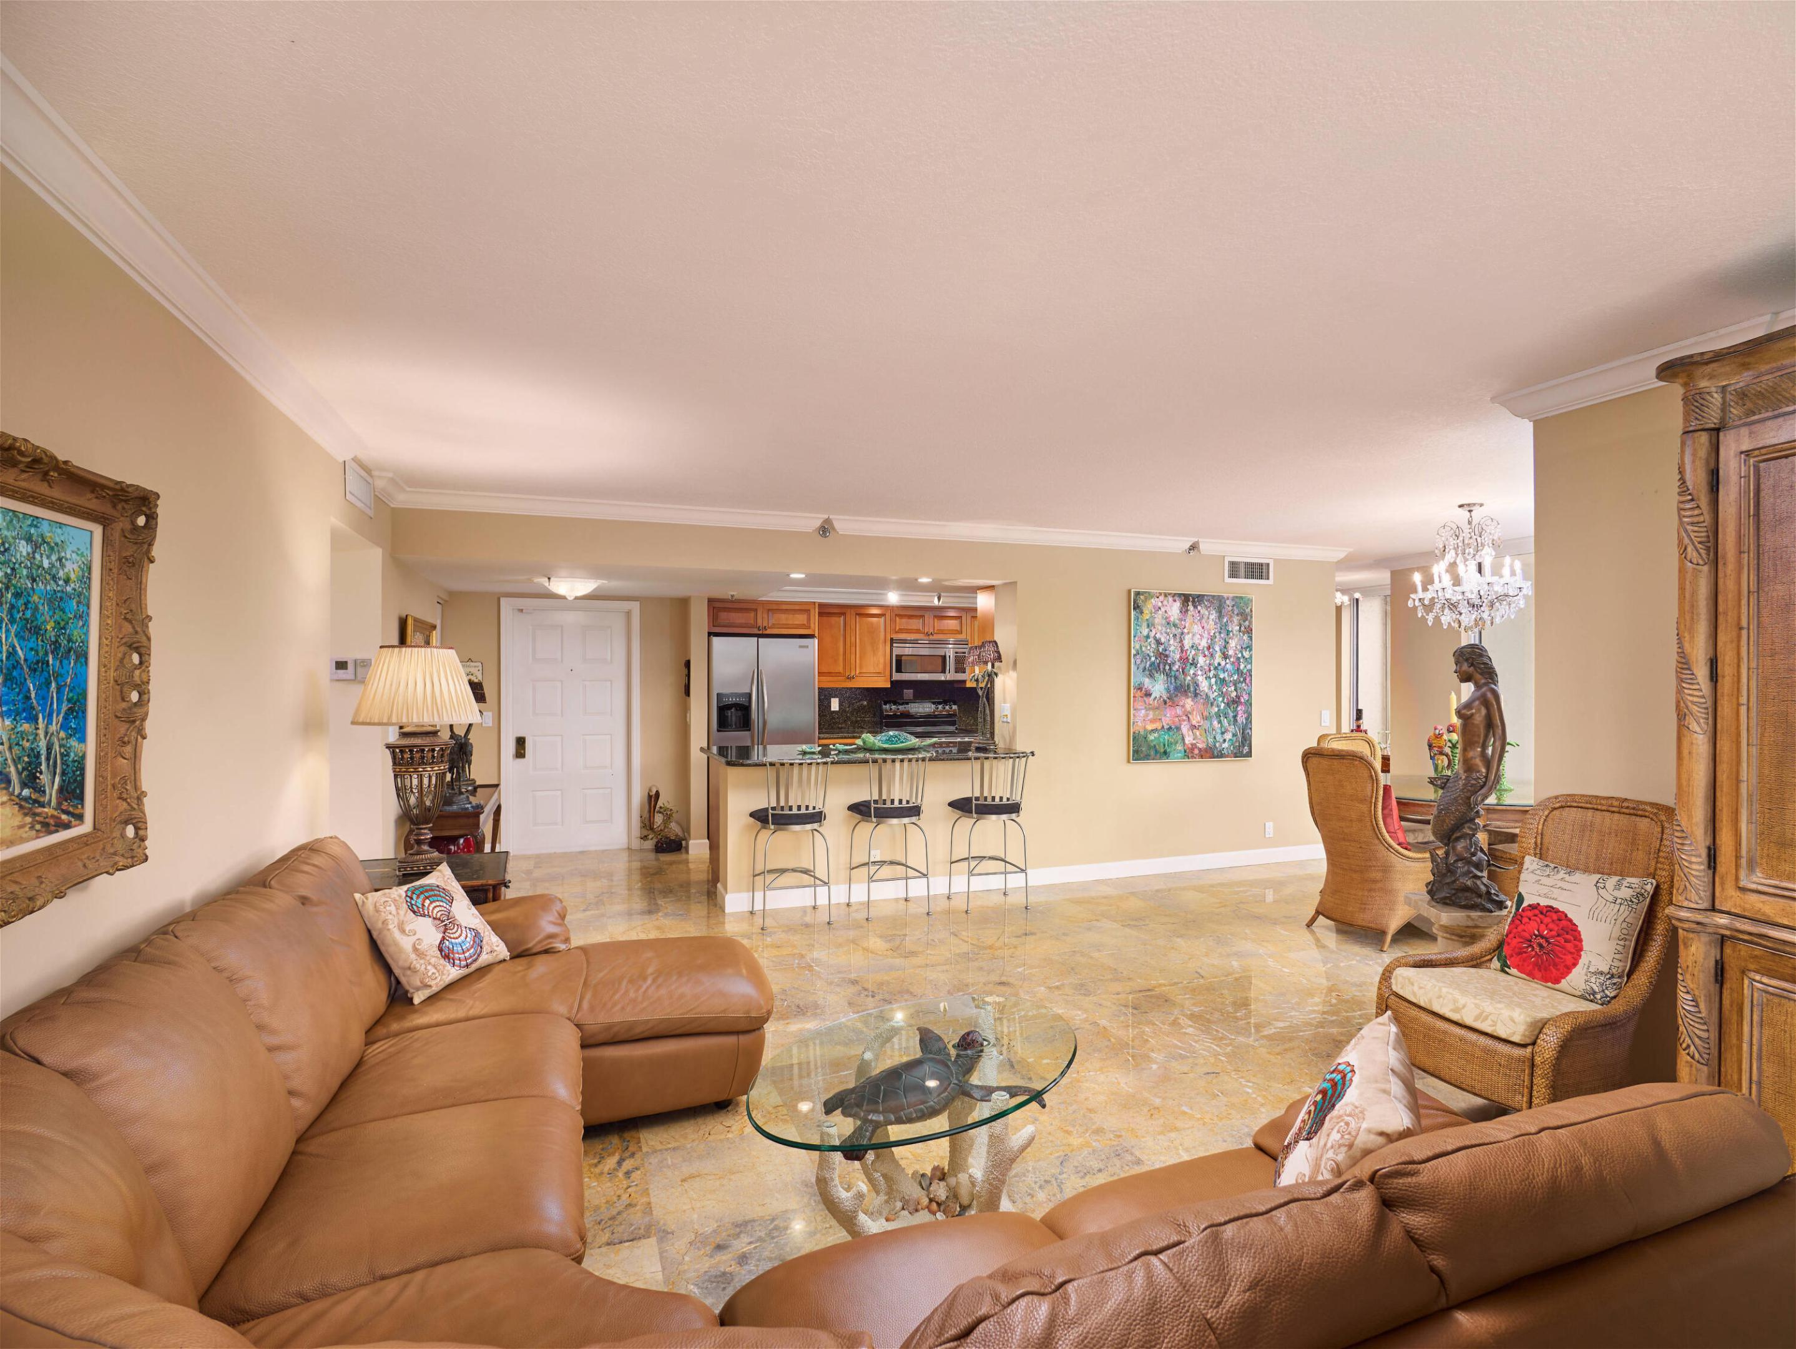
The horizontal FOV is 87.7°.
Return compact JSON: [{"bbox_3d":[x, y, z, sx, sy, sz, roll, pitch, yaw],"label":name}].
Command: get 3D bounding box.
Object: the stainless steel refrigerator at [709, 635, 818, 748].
[{"bbox_3d":[-1.210,0.580,8.026,0.910,1.760,0.740,0,0,-21],"label":"stainless steel refrigerator"}]

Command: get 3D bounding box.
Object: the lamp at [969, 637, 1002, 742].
[{"bbox_3d":[0.614,0.145,6.700,0.260,0.790,0.180,0,0,-20],"label":"lamp"}]

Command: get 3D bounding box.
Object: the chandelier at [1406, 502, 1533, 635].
[{"bbox_3d":[3.415,-0.615,5.580,0.640,0.790,0.640,0,0,0],"label":"chandelier"}]

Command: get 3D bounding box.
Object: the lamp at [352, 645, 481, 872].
[{"bbox_3d":[-2.091,0.370,4.091,0.510,0.980,0.510,0,0,-20],"label":"lamp"}]

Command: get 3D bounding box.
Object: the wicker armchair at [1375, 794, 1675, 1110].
[{"bbox_3d":[2.255,0.965,3.325,0.790,1.030,0.630,0,0,-22],"label":"wicker armchair"}]

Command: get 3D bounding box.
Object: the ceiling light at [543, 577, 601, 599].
[{"bbox_3d":[-2.252,-0.590,6.450,0.410,0.150,0.410,0,0,0],"label":"ceiling light"}]

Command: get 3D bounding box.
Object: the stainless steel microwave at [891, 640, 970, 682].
[{"bbox_3d":[0.235,-0.132,8.759,0.760,0.385,0.400,0,0,-21],"label":"stainless steel microwave"}]

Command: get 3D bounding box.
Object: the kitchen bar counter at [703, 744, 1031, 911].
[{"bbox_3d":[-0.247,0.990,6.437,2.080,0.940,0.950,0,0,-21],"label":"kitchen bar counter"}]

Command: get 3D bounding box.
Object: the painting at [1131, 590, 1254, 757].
[{"bbox_3d":[2.191,0.018,6.934,1.100,1.240,0.045,0,0,-21],"label":"painting"}]

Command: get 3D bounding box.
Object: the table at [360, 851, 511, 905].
[{"bbox_3d":[-2.086,1.170,4.077,0.730,0.620,0.700,0,0,-20],"label":"table"}]

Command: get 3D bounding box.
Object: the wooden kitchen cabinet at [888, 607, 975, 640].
[{"bbox_3d":[0.240,-0.472,8.772,0.790,0.300,0.350,0,0,-21],"label":"wooden kitchen cabinet"}]

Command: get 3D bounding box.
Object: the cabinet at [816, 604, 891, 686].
[{"bbox_3d":[-0.453,-0.254,8.497,0.695,0.735,0.330,0,0,-20],"label":"cabinet"}]

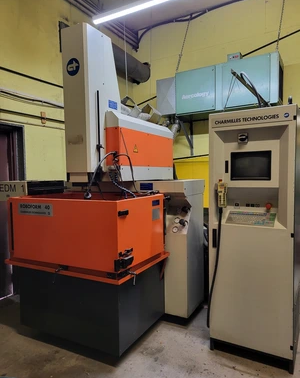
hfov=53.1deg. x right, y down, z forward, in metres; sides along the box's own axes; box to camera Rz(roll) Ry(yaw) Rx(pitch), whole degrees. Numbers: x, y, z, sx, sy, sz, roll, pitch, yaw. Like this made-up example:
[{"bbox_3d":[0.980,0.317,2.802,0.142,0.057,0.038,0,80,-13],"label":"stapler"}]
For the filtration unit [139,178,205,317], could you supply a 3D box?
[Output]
[{"bbox_3d":[0.232,0.564,3.032,0.487,1.285,0.493,0,3,29],"label":"filtration unit"}]

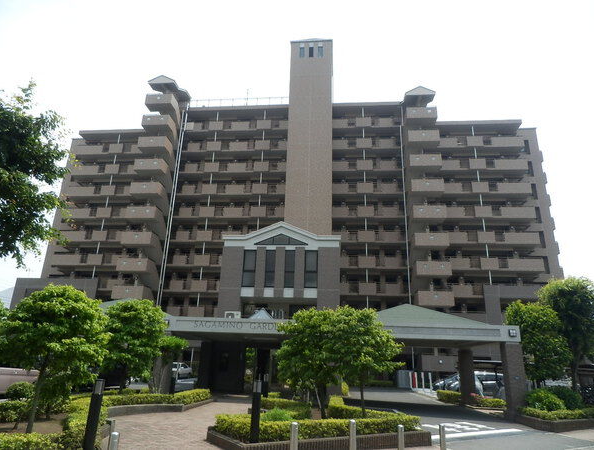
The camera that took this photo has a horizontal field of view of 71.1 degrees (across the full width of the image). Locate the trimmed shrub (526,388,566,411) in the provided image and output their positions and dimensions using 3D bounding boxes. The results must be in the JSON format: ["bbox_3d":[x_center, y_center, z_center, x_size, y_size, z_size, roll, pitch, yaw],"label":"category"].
[{"bbox_3d":[8.622,6.148,14.397,1.300,0.818,1.200,0,-19,6],"label":"trimmed shrub"}]

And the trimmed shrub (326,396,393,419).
[{"bbox_3d":[1.605,5.344,11.414,0.750,0.700,2.864,8,-19,-18],"label":"trimmed shrub"}]

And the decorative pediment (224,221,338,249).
[{"bbox_3d":[-0.932,0.735,25.622,7.244,1.738,0.800,0,-18,6],"label":"decorative pediment"}]

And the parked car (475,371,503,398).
[{"bbox_3d":[10.713,9.154,23.663,4.300,1.580,1.700,0,-19,6],"label":"parked car"}]

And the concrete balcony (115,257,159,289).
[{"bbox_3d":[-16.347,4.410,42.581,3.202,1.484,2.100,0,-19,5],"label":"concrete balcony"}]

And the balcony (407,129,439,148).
[{"bbox_3d":[13.317,-8.957,43.863,3.170,1.310,1.550,0,-19,6],"label":"balcony"}]

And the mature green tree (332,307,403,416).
[{"bbox_3d":[2.097,4.038,12.426,2.100,3.200,2.100,0,-19,5],"label":"mature green tree"}]

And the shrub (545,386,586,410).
[{"bbox_3d":[9.731,6.355,15.058,1.400,0.921,1.300,0,-19,6],"label":"shrub"}]

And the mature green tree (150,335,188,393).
[{"bbox_3d":[-5.228,5.750,16.967,1.560,2.443,1.500,0,-19,6],"label":"mature green tree"}]

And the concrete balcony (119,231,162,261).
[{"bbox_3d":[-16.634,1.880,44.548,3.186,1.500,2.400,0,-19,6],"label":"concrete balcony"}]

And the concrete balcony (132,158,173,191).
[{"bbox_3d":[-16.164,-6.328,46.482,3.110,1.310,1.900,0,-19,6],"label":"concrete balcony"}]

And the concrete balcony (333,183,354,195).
[{"bbox_3d":[4.985,-3.849,47.265,1.780,1.280,1.200,0,-18,5],"label":"concrete balcony"}]

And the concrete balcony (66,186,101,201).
[{"bbox_3d":[-25.214,-3.734,50.327,4.300,1.250,1.500,0,-19,6],"label":"concrete balcony"}]

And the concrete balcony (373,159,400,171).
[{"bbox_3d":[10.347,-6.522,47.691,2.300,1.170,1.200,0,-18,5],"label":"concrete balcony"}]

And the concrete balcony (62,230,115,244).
[{"bbox_3d":[-24.244,1.521,48.296,5.700,1.250,1.300,0,-18,5],"label":"concrete balcony"}]

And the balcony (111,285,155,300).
[{"bbox_3d":[-16.609,7.055,42.138,3.200,1.280,2.200,0,-18,5],"label":"balcony"}]

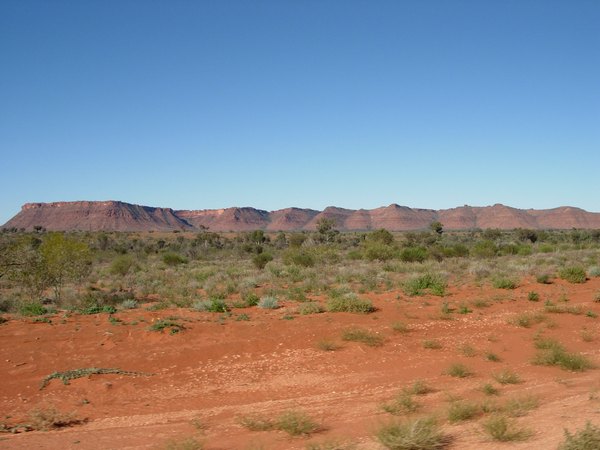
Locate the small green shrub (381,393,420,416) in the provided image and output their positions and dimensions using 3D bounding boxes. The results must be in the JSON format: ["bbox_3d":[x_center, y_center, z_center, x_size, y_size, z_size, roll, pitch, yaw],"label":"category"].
[{"bbox_3d":[1.041,1.859,6.826,0.410,0.218,0.348,0,-1,9],"label":"small green shrub"}]

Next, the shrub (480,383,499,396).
[{"bbox_3d":[2.008,1.733,6.964,0.180,0.136,0.144,0,0,0],"label":"shrub"}]

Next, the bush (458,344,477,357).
[{"bbox_3d":[2.553,1.913,10.041,0.266,0.173,0.226,0,-1,14],"label":"bush"}]

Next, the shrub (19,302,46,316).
[{"bbox_3d":[-6.000,1.872,14.780,0.582,0.347,0.495,0,-1,-22],"label":"shrub"}]

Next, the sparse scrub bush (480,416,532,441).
[{"bbox_3d":[1.872,1.854,6.009,0.435,0.210,0.370,0,-1,17],"label":"sparse scrub bush"}]

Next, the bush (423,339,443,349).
[{"bbox_3d":[1.959,1.755,9.742,0.296,0.138,0.237,0,0,0],"label":"bush"}]

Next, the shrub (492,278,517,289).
[{"bbox_3d":[6.100,1.737,19.652,0.716,0.311,0.573,0,0,0],"label":"shrub"}]

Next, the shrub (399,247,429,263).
[{"bbox_3d":[7.127,1.844,41.183,1.813,0.938,1.632,0,0,10],"label":"shrub"}]

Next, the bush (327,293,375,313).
[{"bbox_3d":[1.095,1.665,14.295,1.042,0.400,0.833,0,0,0],"label":"bush"}]

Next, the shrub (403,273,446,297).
[{"bbox_3d":[3.654,1.746,19.351,1.270,0.691,1.080,0,-1,11],"label":"shrub"}]

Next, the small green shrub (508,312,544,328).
[{"bbox_3d":[4.672,1.959,13.589,0.702,0.288,0.562,0,0,19],"label":"small green shrub"}]

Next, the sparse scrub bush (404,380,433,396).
[{"bbox_3d":[1.451,1.981,8.030,0.329,0.160,0.296,0,0,10],"label":"sparse scrub bush"}]

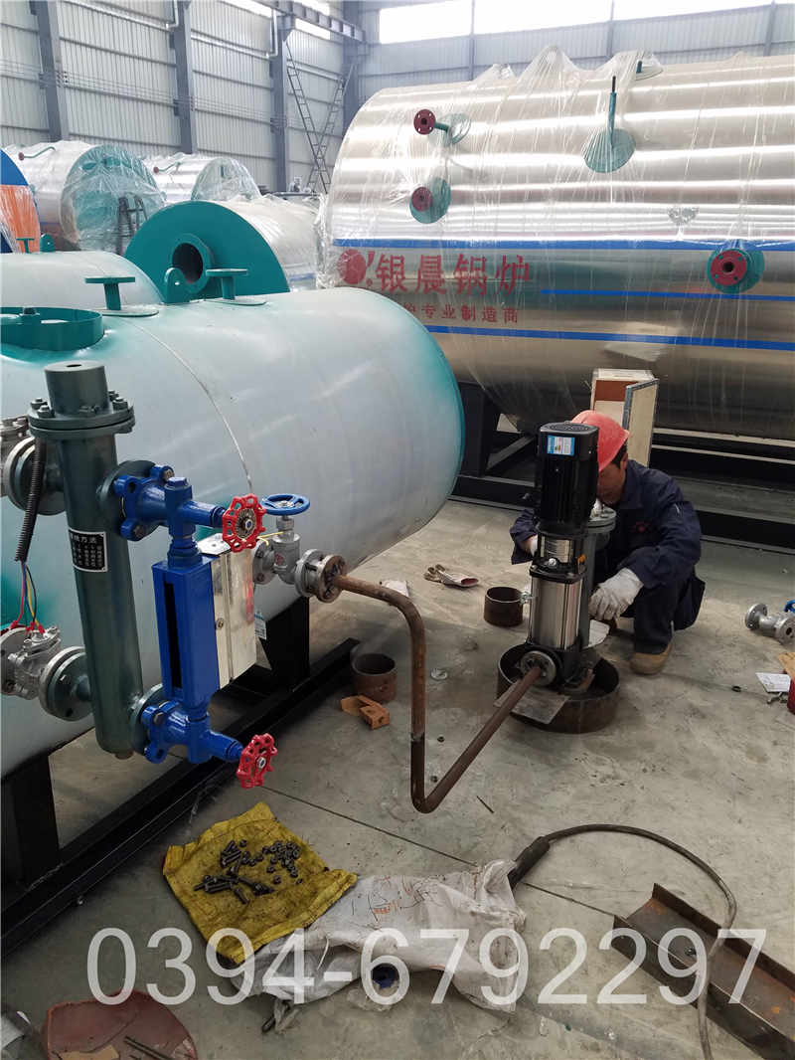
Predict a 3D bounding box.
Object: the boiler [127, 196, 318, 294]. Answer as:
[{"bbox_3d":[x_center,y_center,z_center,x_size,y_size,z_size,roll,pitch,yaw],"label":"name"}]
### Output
[{"bbox_3d":[-0.630,-1.560,5.889,1.400,1.550,2.500,11,23,26],"label":"boiler"}]

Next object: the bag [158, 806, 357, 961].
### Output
[{"bbox_3d":[-0.387,0.882,2.087,0.368,0.040,0.449,-18,27,-42],"label":"bag"}]

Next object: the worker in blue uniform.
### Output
[{"bbox_3d":[0.806,0.017,2.892,0.630,0.930,0.720,18,27,39],"label":"worker in blue uniform"}]

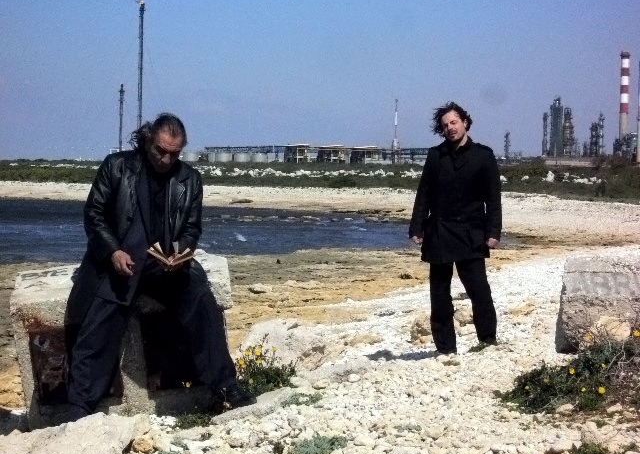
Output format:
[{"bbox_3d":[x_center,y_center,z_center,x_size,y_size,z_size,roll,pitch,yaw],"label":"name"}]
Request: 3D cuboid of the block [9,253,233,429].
[{"bbox_3d":[-1.022,0.586,10.020,1.080,0.700,0.620,-6,10,-3],"label":"block"}]

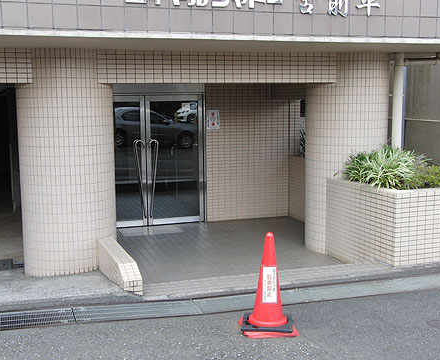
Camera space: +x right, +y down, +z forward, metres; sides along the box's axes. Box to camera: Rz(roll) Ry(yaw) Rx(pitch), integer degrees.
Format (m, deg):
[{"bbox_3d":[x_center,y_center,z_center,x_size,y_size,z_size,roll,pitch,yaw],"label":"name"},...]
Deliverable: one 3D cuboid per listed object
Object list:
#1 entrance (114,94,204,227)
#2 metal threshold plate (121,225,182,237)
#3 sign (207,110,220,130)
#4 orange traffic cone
[{"bbox_3d":[-1.081,-0.276,9.348,1.800,1.980,0.090,-3,8,-19],"label":"entrance"},{"bbox_3d":[-1.012,0.725,9.100,0.865,0.015,0.530,-3,8,-20],"label":"metal threshold plate"},{"bbox_3d":[-0.092,-0.923,9.615,0.207,0.296,0.010,-3,8,-19],"label":"sign"},{"bbox_3d":[0.349,0.737,4.573,0.400,0.730,0.390,-1,7,-2],"label":"orange traffic cone"}]

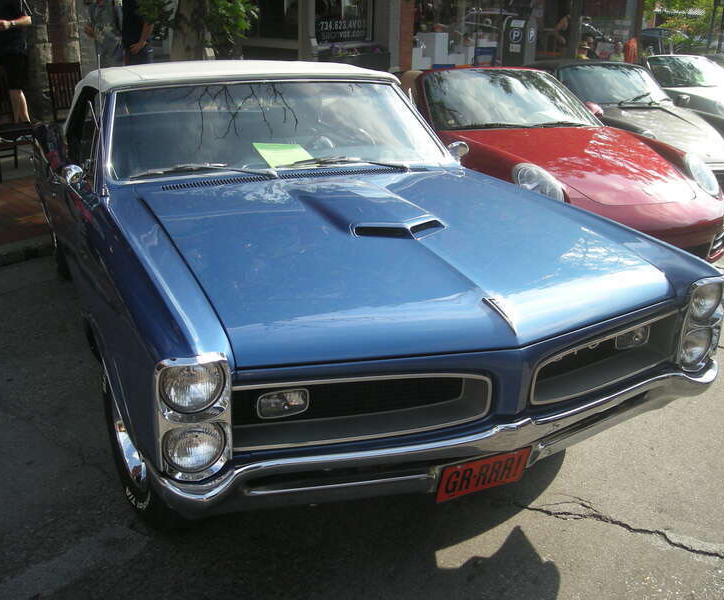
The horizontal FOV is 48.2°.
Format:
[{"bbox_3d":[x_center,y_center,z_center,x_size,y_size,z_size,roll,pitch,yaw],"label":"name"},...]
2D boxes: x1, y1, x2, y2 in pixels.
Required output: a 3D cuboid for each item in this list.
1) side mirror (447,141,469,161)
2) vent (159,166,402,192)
[{"bbox_3d":[0.464,-0.722,3.915,0.090,0.098,0.085,-8,19,-23],"label":"side mirror"},{"bbox_3d":[-0.292,-0.519,3.480,1.130,0.035,0.100,-8,19,-23],"label":"vent"}]

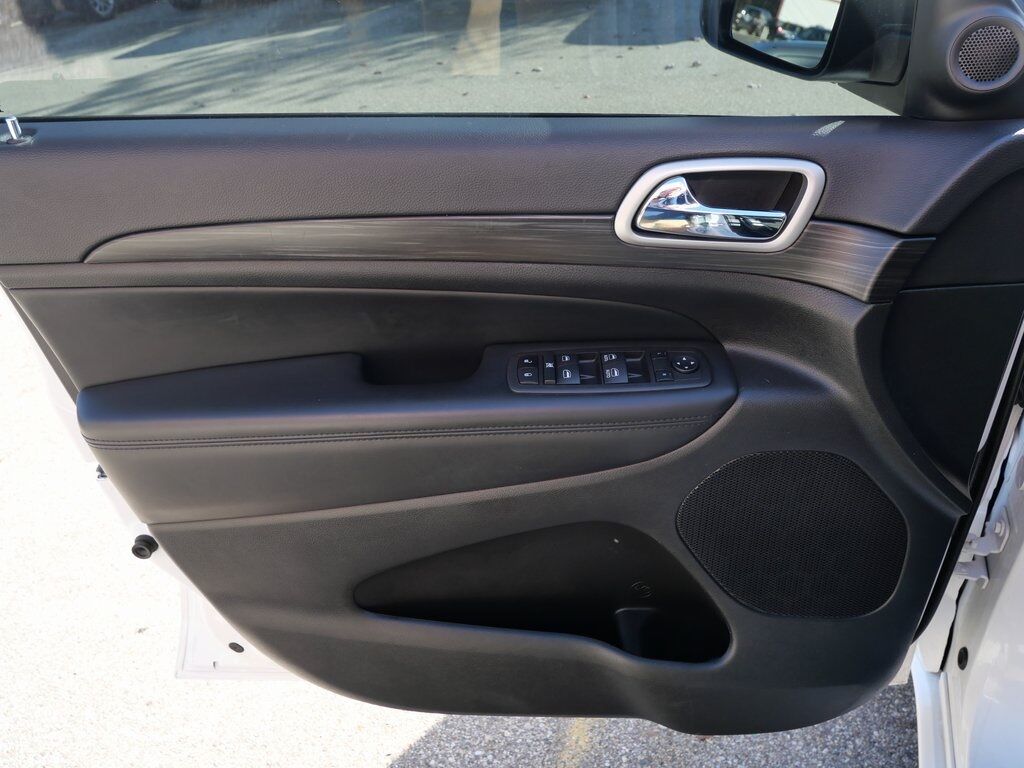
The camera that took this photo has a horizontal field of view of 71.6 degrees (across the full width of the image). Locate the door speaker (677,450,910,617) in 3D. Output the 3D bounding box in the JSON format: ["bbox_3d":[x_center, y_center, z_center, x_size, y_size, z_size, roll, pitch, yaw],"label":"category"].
[{"bbox_3d":[0.297,0.159,0.761,0.238,0.222,0.030,0,29,1],"label":"door speaker"}]

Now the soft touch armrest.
[{"bbox_3d":[-0.097,0.053,0.715,0.590,0.160,0.110,0,29,1],"label":"soft touch armrest"}]

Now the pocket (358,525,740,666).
[{"bbox_3d":[0.032,0.223,0.778,0.395,0.180,0.080,0,29,1],"label":"pocket"}]

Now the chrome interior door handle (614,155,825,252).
[{"bbox_3d":[0.174,-0.151,0.602,0.174,0.078,0.035,0,29,1],"label":"chrome interior door handle"}]

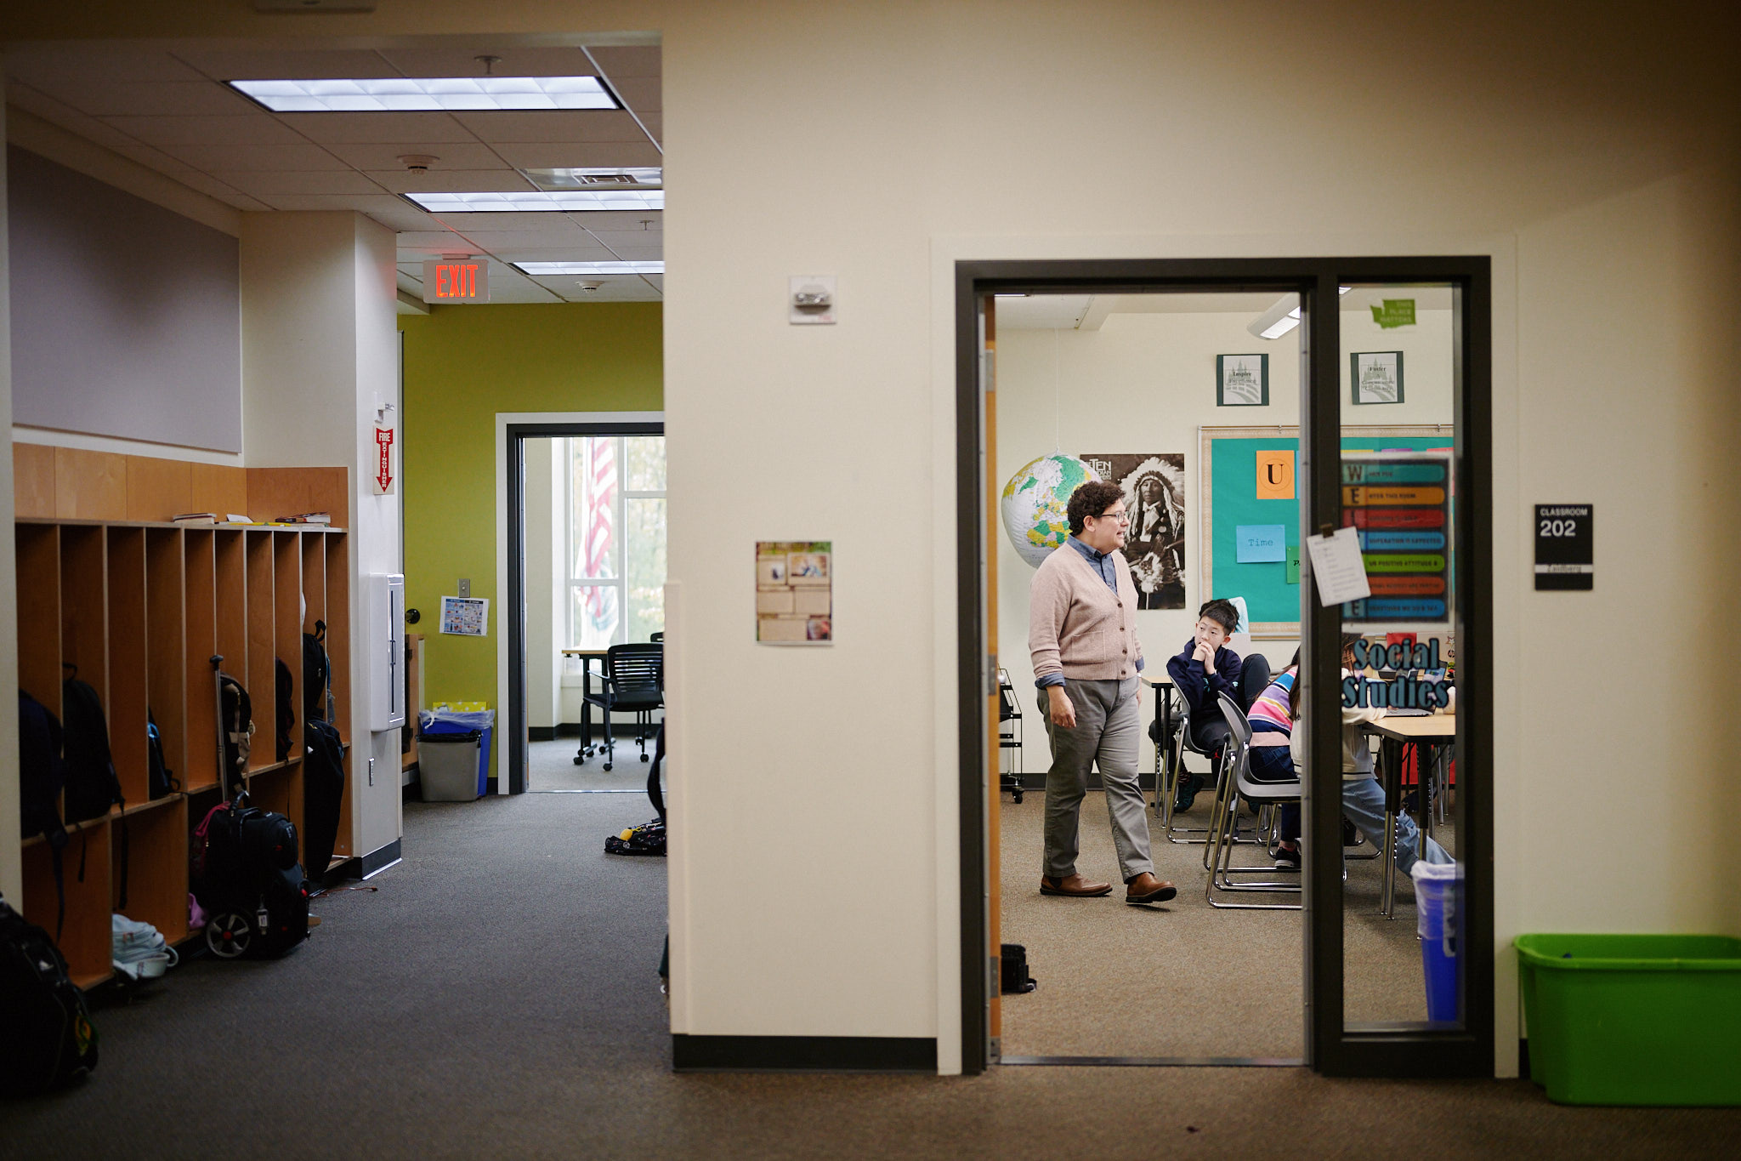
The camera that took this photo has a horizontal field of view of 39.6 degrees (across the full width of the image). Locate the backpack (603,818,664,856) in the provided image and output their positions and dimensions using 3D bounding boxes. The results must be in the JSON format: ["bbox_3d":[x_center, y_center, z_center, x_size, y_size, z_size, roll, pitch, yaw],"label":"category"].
[{"bbox_3d":[-1.024,1.191,11.486,0.420,0.200,0.310,0,1,2],"label":"backpack"}]

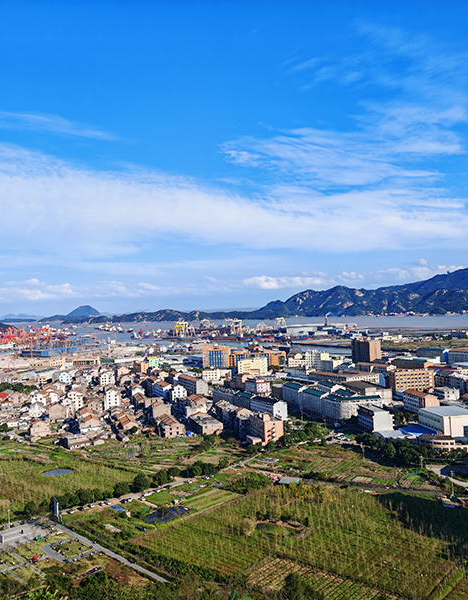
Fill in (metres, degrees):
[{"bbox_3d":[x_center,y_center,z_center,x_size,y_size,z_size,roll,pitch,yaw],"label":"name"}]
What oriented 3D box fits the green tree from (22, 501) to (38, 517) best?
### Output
[{"bbox_3d":[-93.233,95.696,286.712,5.600,7.200,5.600,-3,-1,0],"label":"green tree"}]

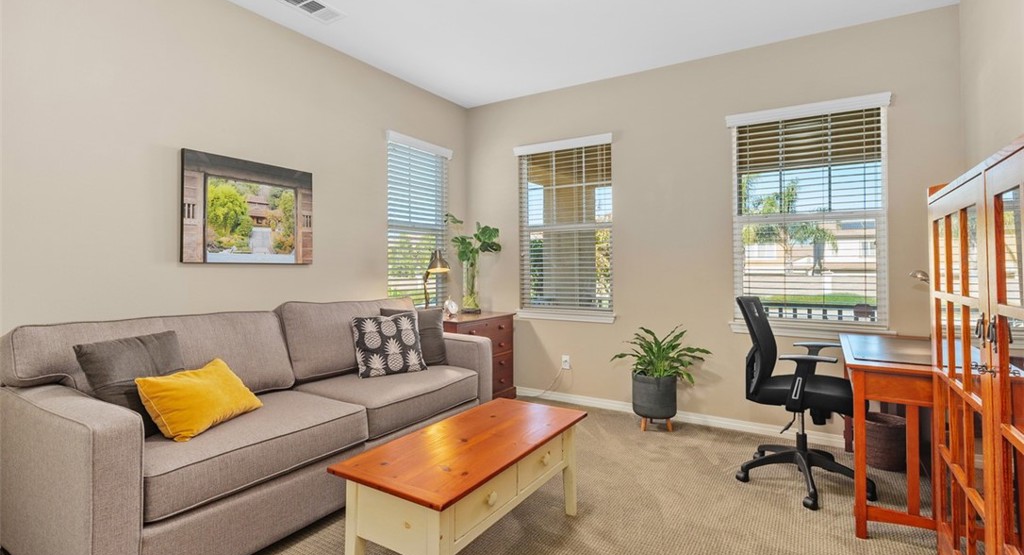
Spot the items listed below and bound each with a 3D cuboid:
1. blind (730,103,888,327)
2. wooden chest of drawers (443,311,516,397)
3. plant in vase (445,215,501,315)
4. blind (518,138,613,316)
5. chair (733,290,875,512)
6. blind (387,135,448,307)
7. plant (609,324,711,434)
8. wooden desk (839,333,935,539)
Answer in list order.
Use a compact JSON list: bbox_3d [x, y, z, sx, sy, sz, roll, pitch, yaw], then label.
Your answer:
[{"bbox_3d":[1.958,-0.412,3.080,0.910,1.470,0.070,1,1,30],"label":"blind"},{"bbox_3d":[-0.406,0.721,3.957,0.520,0.760,0.830,1,1,33],"label":"wooden chest of drawers"},{"bbox_3d":[-0.350,-0.118,4.119,0.500,0.920,0.450,1,1,30],"label":"plant in vase"},{"bbox_3d":[0.432,-0.429,3.946,0.900,1.470,0.070,1,1,30],"label":"blind"},{"bbox_3d":[1.600,0.625,2.503,0.660,1.010,0.650,1,1,34],"label":"chair"},{"bbox_3d":[-0.767,-0.428,3.890,0.070,1.460,0.740,1,1,33],"label":"blind"},{"bbox_3d":[1.080,0.739,3.316,0.720,0.750,0.650,1,1,30],"label":"plant"},{"bbox_3d":[2.030,0.753,2.326,0.590,0.760,1.170,1,1,34],"label":"wooden desk"}]

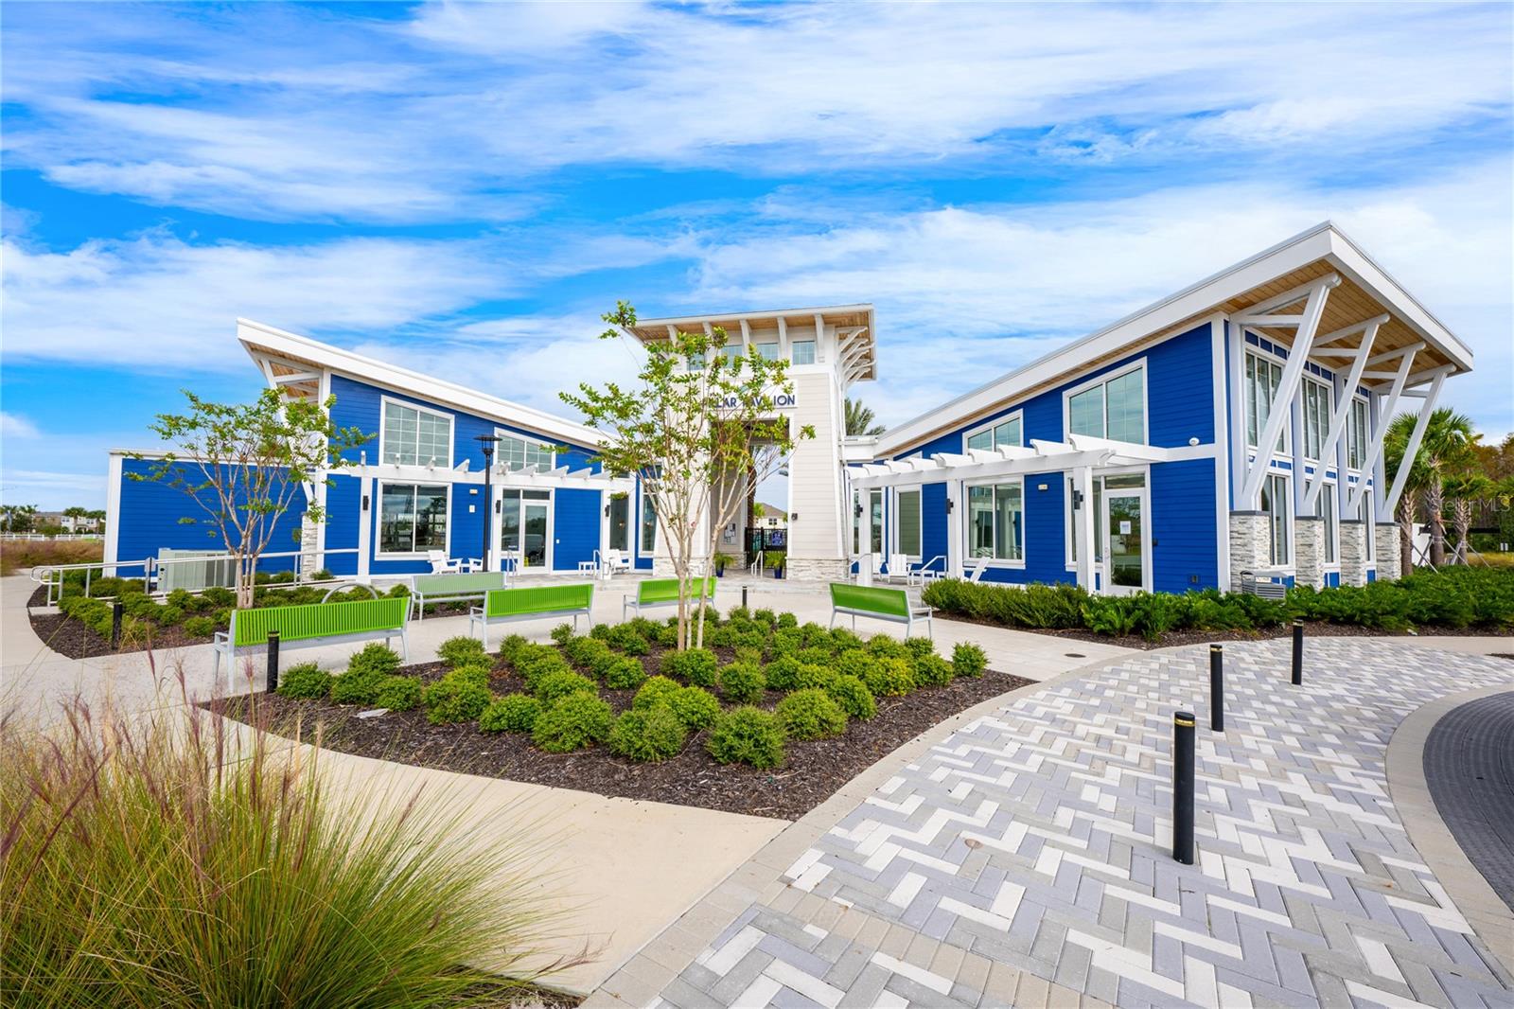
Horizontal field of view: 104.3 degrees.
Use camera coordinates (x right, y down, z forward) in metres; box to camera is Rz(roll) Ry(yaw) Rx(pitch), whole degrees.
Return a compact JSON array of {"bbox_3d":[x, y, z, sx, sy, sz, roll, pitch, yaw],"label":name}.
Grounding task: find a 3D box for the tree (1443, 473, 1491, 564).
[{"bbox_3d":[43.445,0.831,36.000,2.000,5.500,2.000,3,-3,-40],"label":"tree"}]

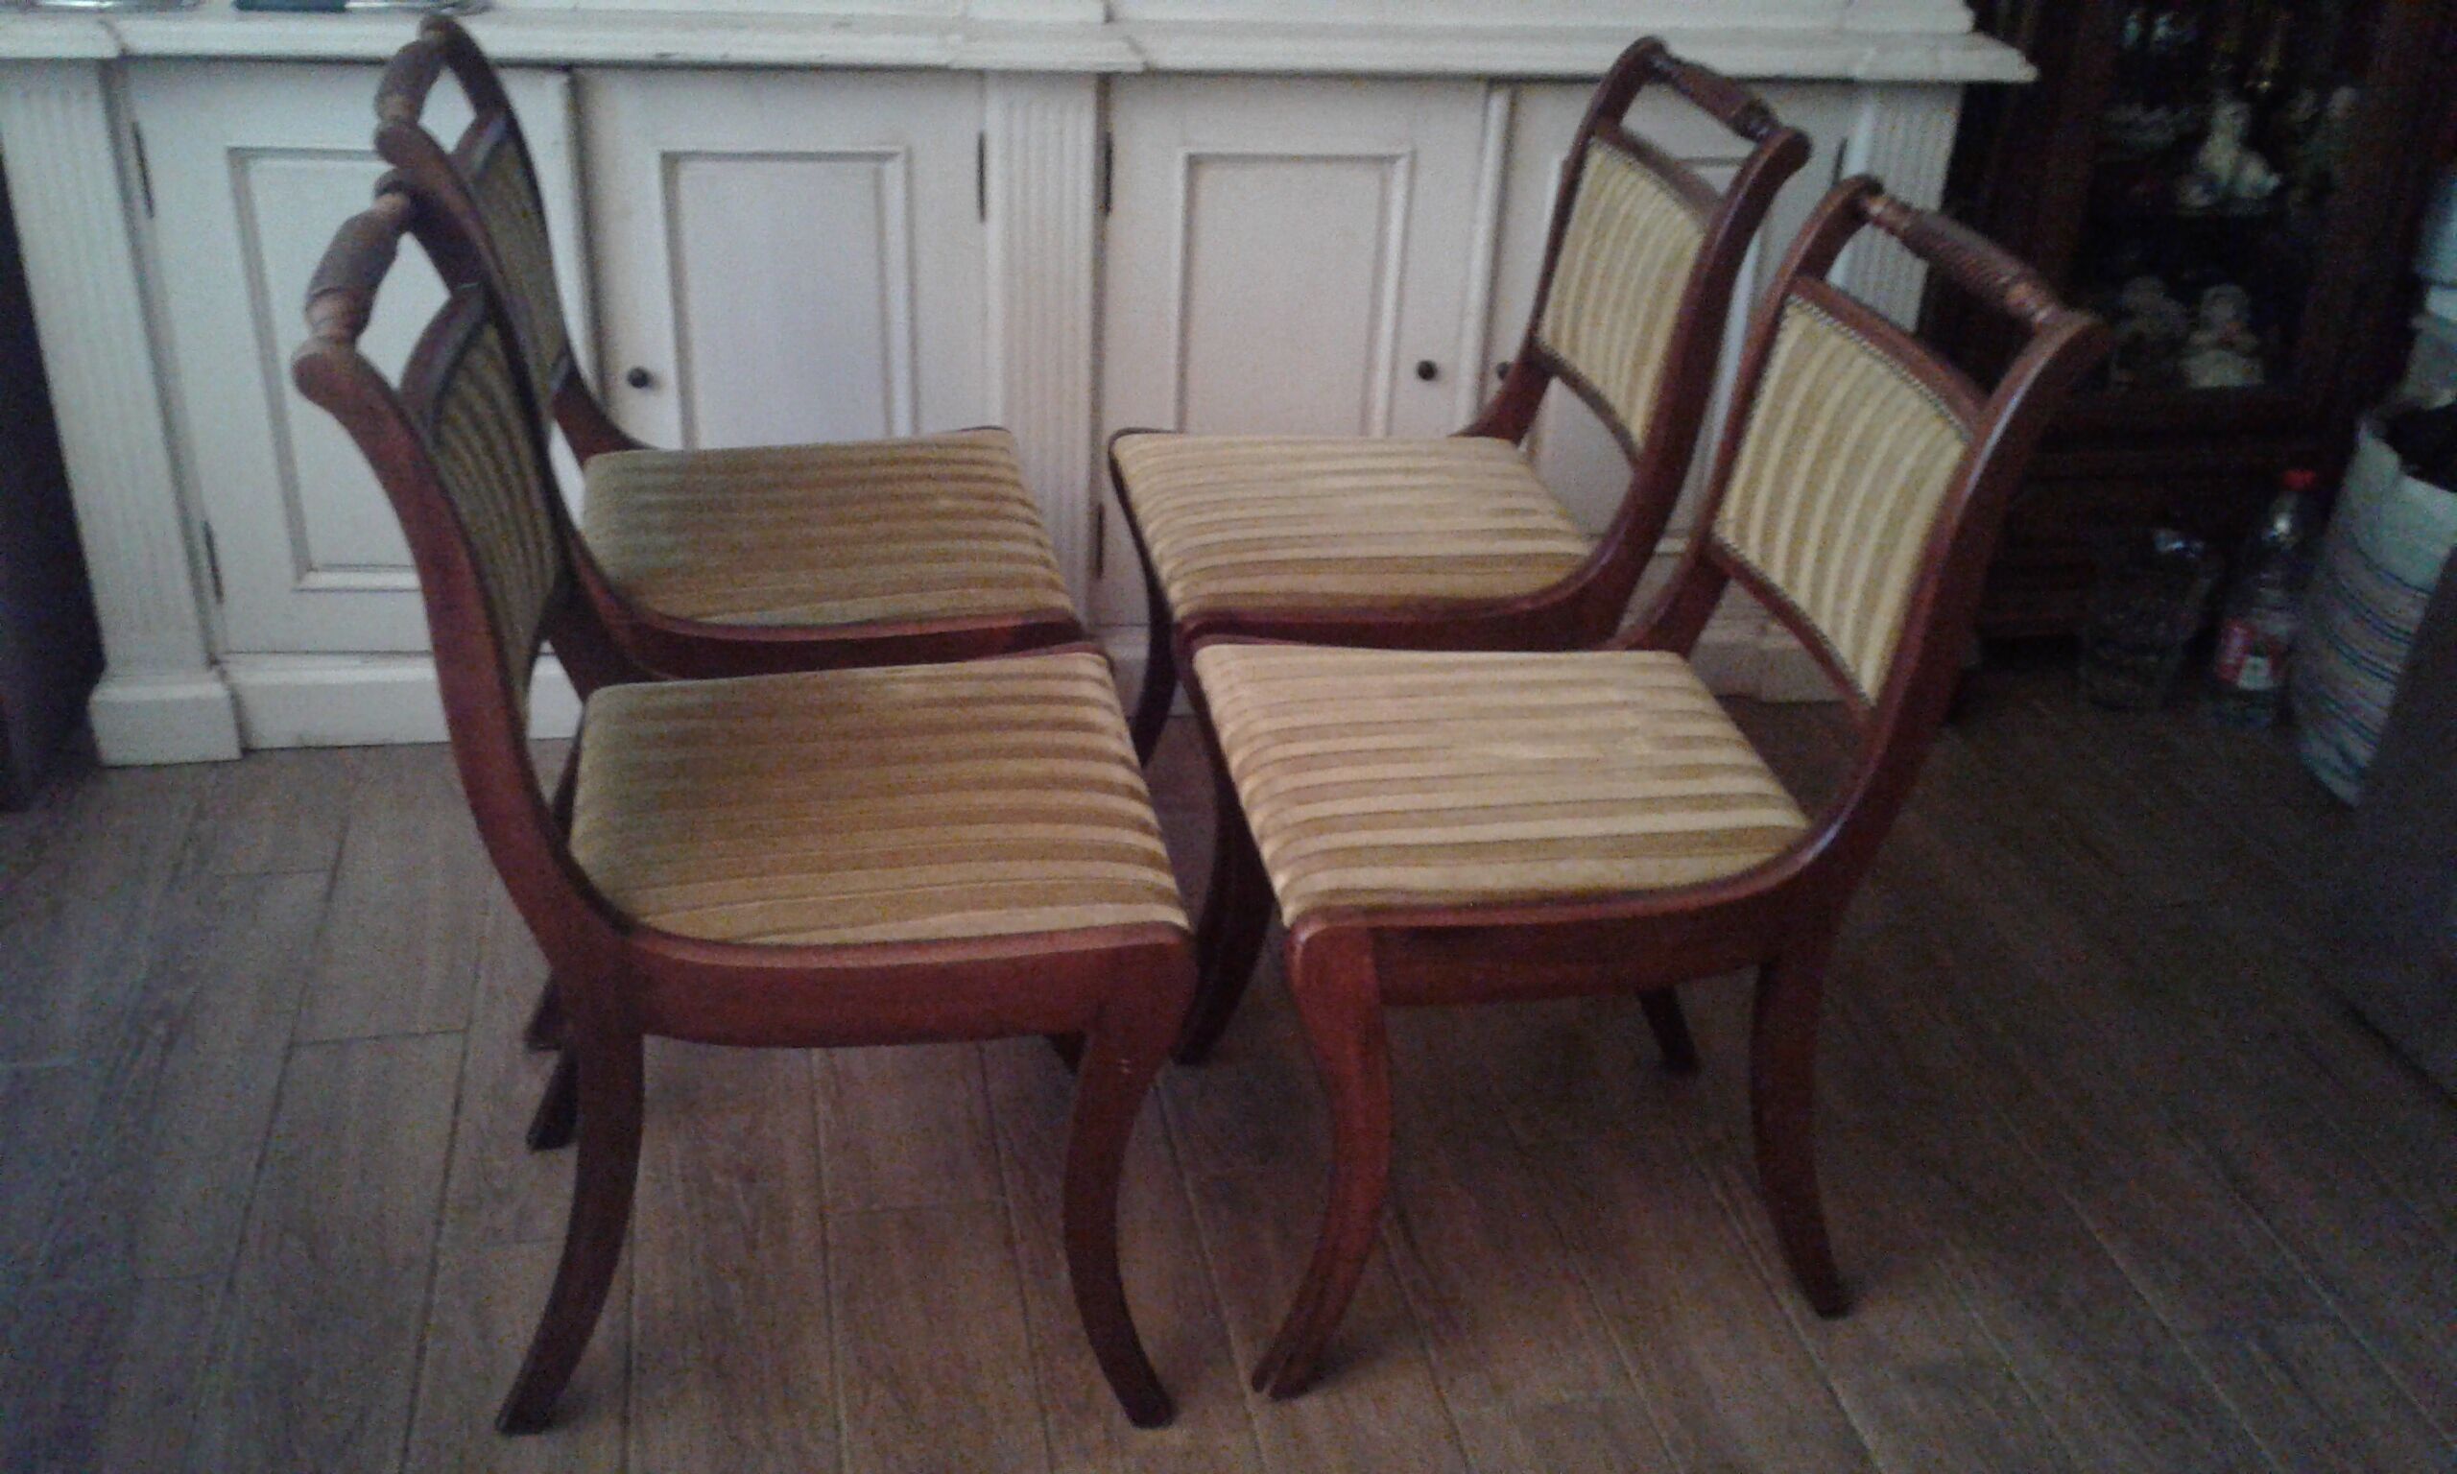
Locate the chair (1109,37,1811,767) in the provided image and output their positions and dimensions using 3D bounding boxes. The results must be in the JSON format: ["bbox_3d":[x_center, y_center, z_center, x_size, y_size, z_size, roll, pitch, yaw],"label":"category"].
[{"bbox_3d":[0.176,-0.206,2.008,0.521,0.855,0.450,-3,30,-11],"label":"chair"}]

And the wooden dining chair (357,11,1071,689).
[{"bbox_3d":[-0.432,-0.179,1.901,0.521,0.855,0.450,-4,30,-13],"label":"wooden dining chair"}]

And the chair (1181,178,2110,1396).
[{"bbox_3d":[0.252,0.029,1.593,0.521,0.855,0.450,-2,29,-9],"label":"chair"}]

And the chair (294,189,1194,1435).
[{"bbox_3d":[-0.304,0.055,1.492,0.521,0.855,0.450,-4,30,-12],"label":"chair"}]

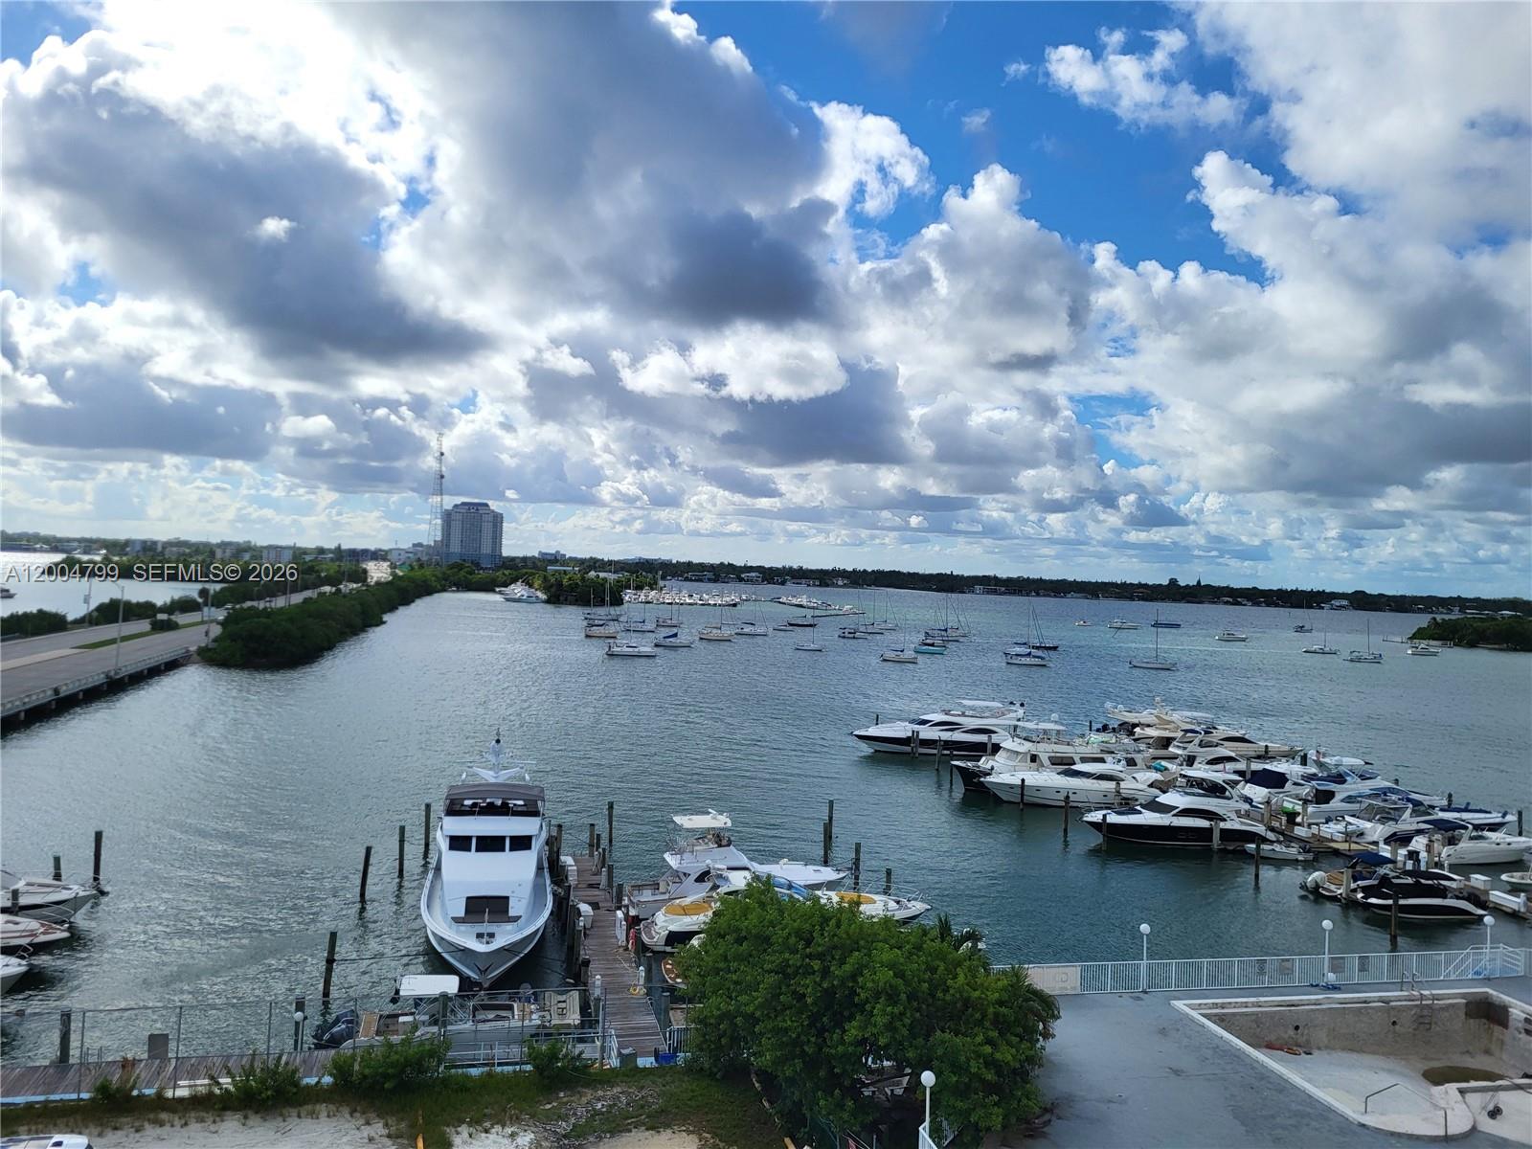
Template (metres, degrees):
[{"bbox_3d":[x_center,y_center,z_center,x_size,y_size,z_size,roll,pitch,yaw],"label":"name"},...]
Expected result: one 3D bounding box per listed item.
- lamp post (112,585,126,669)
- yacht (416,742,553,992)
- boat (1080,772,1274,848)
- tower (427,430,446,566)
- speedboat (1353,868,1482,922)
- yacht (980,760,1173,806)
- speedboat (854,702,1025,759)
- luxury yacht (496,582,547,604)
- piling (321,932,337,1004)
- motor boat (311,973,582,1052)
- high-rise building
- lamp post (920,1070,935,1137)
[{"bbox_3d":[-82.848,6.897,147.500,2.000,11.400,0.500,2,1,-10],"label":"lamp post"},{"bbox_3d":[-13.125,12.992,54.621,5.750,8.300,21.000,2,0,-12],"label":"yacht"},{"bbox_3d":[29.054,16.246,79.928,15.540,4.900,4.300,2,0,-13],"label":"boat"},{"bbox_3d":[-297.699,-65.535,1040.000,15.500,121.000,14.500,2,1,0],"label":"tower"},{"bbox_3d":[38.129,18.905,67.200,7.900,2.100,2.600,2,1,-9],"label":"speedboat"},{"bbox_3d":[25.324,16.590,92.970,17.050,3.700,4.400,2,0,-13],"label":"yacht"},{"bbox_3d":[18.457,15.882,120.300,19.000,5.400,4.900,2,1,-9],"label":"speedboat"},{"bbox_3d":[-93.709,7.944,446.000,17.500,6.800,5.200,2,1,-12],"label":"luxury yacht"},{"bbox_3d":[-17.145,15.488,45.192,0.300,3.030,0.300,6,0,0],"label":"piling"},{"bbox_3d":[-11.635,15.876,42.407,9.480,2.850,2.900,2,0,-13],"label":"motor boat"},{"bbox_3d":[-308.995,-42.337,1215.000,58.000,72.000,27.000,2,0,-20],"label":"high-rise building"},{"bbox_3d":[4.407,14.981,31.611,0.420,2.750,0.420,2,0,0],"label":"lamp post"}]

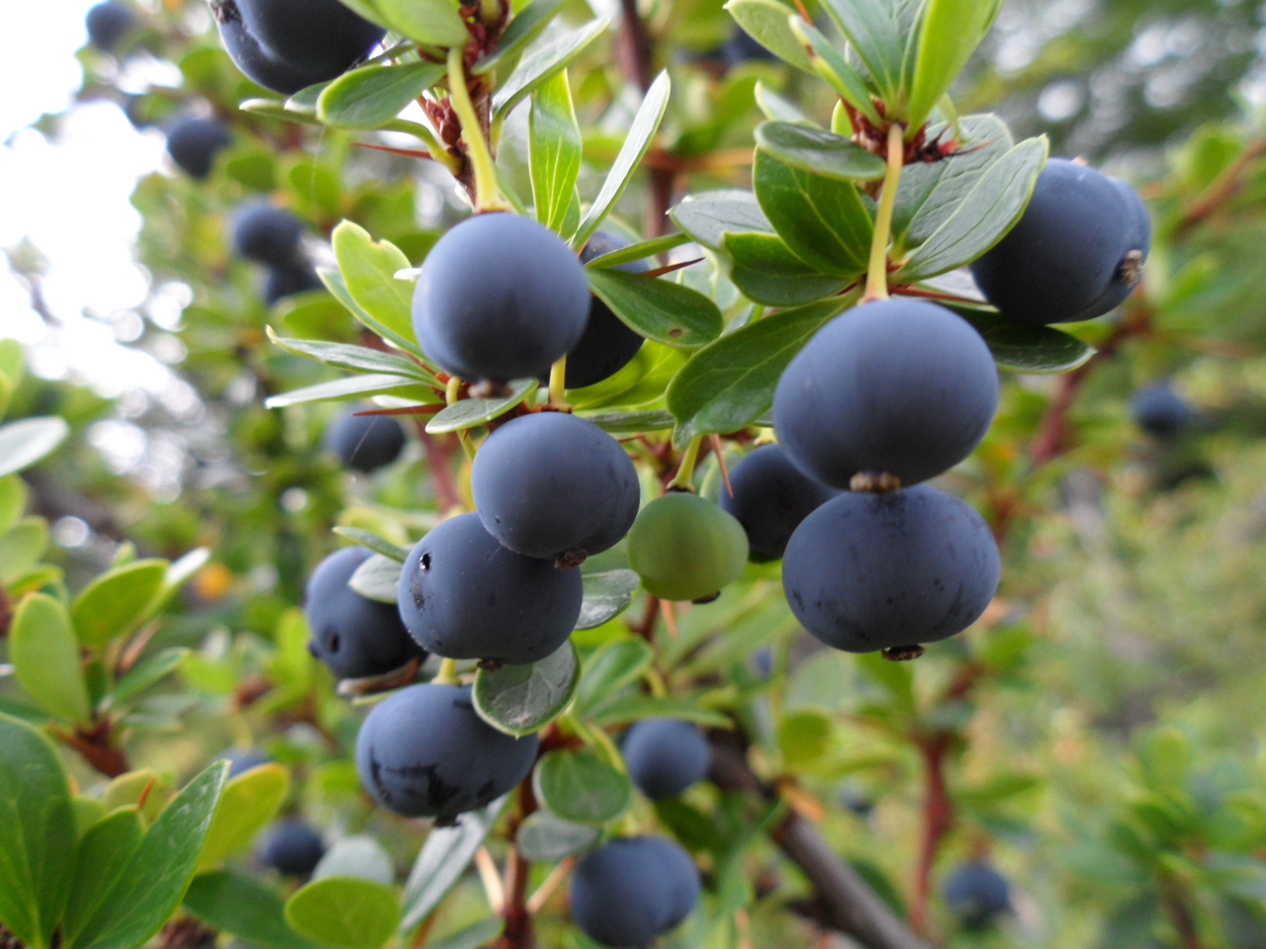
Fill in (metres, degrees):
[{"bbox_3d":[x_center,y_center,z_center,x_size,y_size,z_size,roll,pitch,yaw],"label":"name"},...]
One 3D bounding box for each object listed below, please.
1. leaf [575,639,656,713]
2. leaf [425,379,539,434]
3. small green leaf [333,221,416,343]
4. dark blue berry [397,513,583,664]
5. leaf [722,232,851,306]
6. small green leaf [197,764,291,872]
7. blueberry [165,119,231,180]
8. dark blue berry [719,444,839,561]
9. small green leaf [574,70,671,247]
[{"bbox_3d":[-0.002,0.019,0.107,0.005,0.009,0.002,42,-15,32],"label":"leaf"},{"bbox_3d":[-0.009,-0.004,0.069,0.009,0.002,0.004,-33,34,-24],"label":"leaf"},{"bbox_3d":[-0.017,-0.013,0.079,0.005,0.012,0.001,-41,16,-28],"label":"small green leaf"},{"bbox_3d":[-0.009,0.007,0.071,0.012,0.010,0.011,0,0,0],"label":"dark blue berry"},{"bbox_3d":[0.010,-0.013,0.073,0.009,0.005,0.002,17,-41,-1],"label":"leaf"},{"bbox_3d":[-0.037,0.032,0.106,0.006,0.012,0.002,38,-10,-12],"label":"small green leaf"},{"bbox_3d":[-0.072,-0.054,0.188,0.011,0.010,0.011,0,-3,0],"label":"blueberry"},{"bbox_3d":[0.012,0.002,0.085,0.010,0.009,0.010,0,-3,0],"label":"dark blue berry"},{"bbox_3d":[-0.001,-0.022,0.081,0.001,0.015,0.004,30,-5,-30],"label":"small green leaf"}]

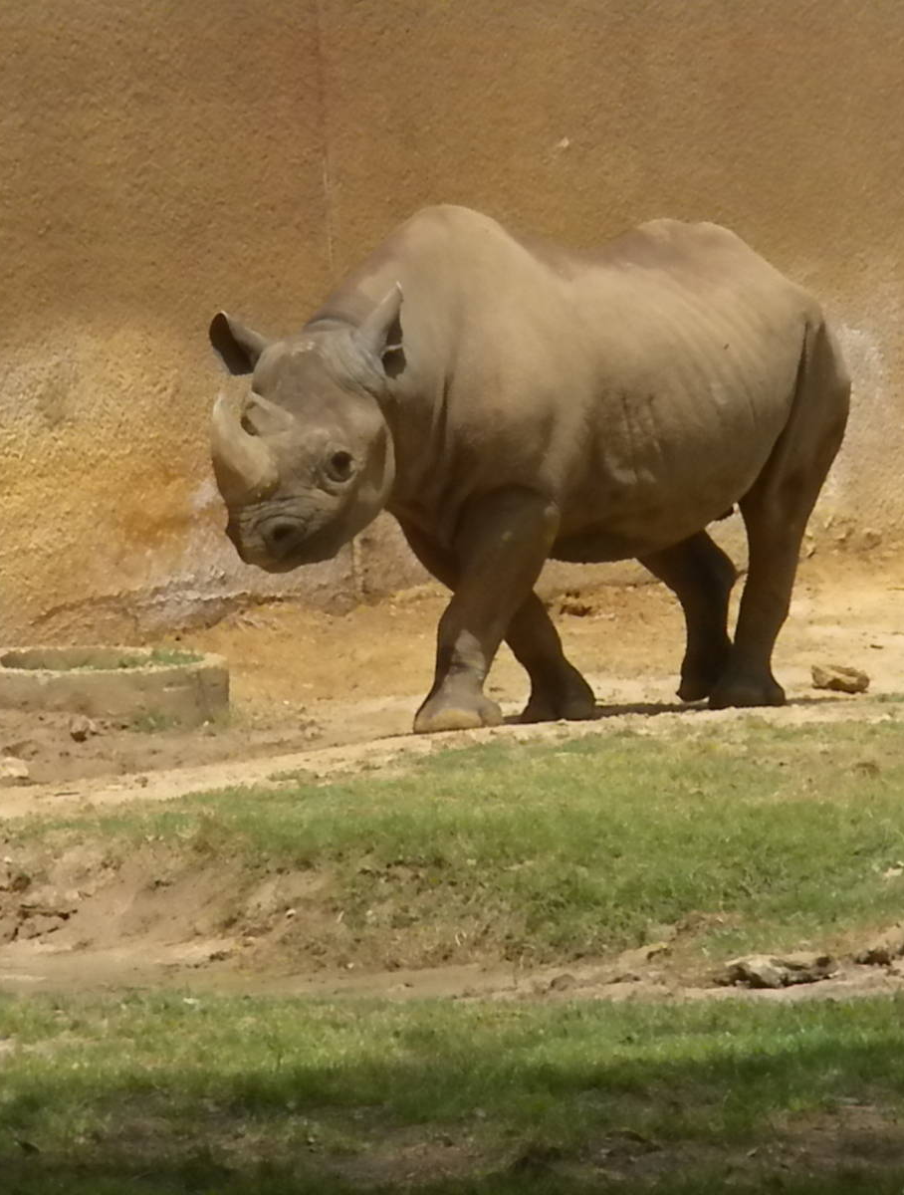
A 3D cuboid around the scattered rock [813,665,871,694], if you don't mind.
[{"bbox_3d":[1.082,0.227,33.300,0.166,0.076,0.125,-2,6,0],"label":"scattered rock"}]

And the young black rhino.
[{"bbox_3d":[0.210,-0.350,32.750,0.740,1.440,2.500,3,8,41],"label":"young black rhino"}]

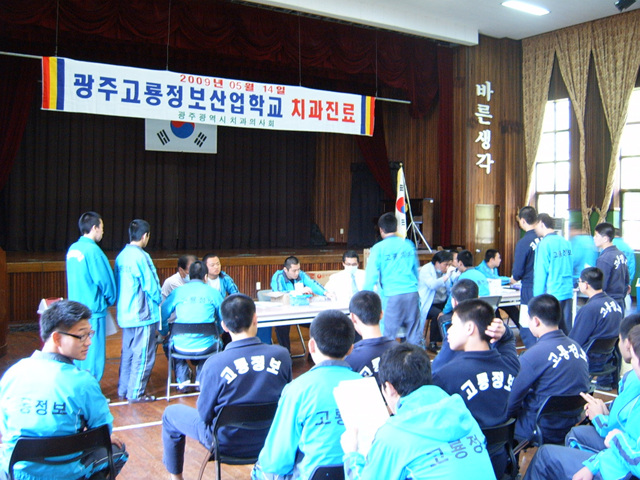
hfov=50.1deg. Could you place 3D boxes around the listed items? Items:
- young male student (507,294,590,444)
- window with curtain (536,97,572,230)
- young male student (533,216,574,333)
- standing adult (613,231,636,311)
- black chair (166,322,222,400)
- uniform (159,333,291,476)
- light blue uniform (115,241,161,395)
[{"bbox_3d":[1.280,0.953,4.320,0.540,1.280,0.740,-1,2,-31],"label":"young male student"},{"bbox_3d":[5.189,-1.554,15.300,0.150,3.200,0.950,-1,2,-38],"label":"window with curtain"},{"bbox_3d":[2.600,0.598,7.650,0.520,1.780,0.380,-1,2,-36],"label":"young male student"},{"bbox_3d":[4.085,0.620,9.300,0.500,1.640,0.370,-1,2,-27],"label":"standing adult"},{"bbox_3d":[-1.220,1.133,6.600,0.480,0.750,0.470,0,2,-12],"label":"black chair"},{"bbox_3d":[-0.570,1.022,4.130,0.700,0.940,0.720,0,2,-12],"label":"uniform"},{"bbox_3d":[-1.730,0.748,6.520,0.480,1.470,0.380,2,3,45],"label":"light blue uniform"}]

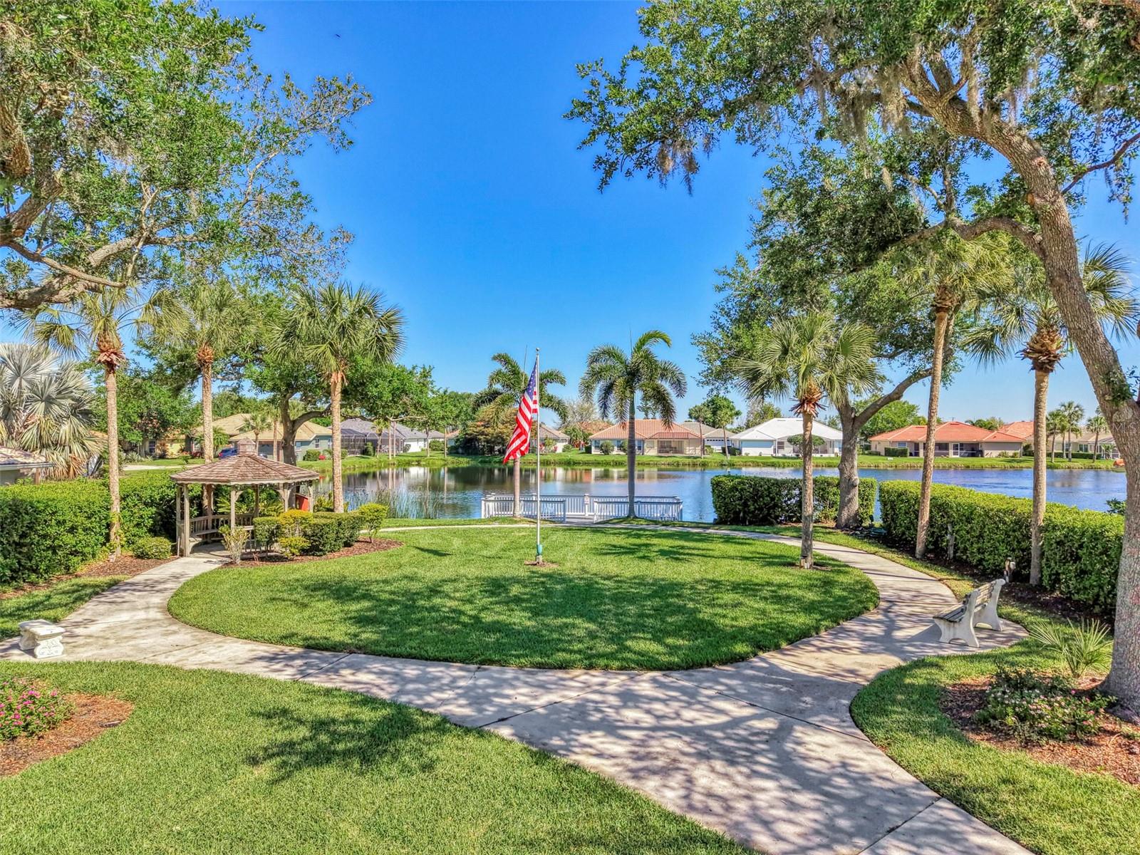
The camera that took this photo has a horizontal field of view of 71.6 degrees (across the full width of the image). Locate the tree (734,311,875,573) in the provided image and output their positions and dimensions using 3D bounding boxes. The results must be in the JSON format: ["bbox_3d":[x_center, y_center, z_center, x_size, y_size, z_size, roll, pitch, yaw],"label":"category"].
[{"bbox_3d":[6.181,0.350,20.700,3.760,6.650,3.600,0,0,0],"label":"tree"}]

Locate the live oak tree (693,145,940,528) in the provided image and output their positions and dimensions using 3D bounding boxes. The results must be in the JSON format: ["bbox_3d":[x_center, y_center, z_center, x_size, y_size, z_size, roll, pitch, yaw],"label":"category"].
[{"bbox_3d":[9.482,-3.465,30.000,9.800,14.400,9.600,0,0,0],"label":"live oak tree"}]

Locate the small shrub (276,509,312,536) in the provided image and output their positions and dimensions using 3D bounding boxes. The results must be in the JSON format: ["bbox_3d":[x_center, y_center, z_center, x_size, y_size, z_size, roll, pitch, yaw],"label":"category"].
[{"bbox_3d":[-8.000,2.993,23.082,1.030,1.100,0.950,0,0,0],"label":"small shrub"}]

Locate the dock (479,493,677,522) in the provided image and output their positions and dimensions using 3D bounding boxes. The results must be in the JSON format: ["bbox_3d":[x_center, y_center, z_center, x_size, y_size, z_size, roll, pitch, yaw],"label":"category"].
[{"bbox_3d":[0.467,3.289,31.900,7.900,1.000,2.700,0,0,7],"label":"dock"}]

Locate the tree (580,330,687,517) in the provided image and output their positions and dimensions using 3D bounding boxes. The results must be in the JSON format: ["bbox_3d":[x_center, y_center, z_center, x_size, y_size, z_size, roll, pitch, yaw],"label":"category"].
[{"bbox_3d":[2.514,-0.158,31.200,4.220,7.380,4.100,0,0,0],"label":"tree"}]

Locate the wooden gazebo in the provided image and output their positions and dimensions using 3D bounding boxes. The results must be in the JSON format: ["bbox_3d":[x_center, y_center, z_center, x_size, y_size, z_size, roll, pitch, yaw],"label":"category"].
[{"bbox_3d":[-9.880,2.049,23.988,4.350,3.400,4.350,0,0,24],"label":"wooden gazebo"}]

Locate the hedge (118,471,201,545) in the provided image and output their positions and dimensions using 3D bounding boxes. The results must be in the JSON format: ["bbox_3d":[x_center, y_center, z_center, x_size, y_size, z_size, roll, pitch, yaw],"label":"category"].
[{"bbox_3d":[-13.300,2.778,25.483,1.800,1.960,4.400,0,0,0],"label":"hedge"}]

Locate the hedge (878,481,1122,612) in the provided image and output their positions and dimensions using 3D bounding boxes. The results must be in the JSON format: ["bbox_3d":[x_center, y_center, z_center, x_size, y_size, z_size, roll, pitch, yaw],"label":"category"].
[{"bbox_3d":[11.500,2.842,21.283,1.600,1.780,12.800,0,0,0],"label":"hedge"}]

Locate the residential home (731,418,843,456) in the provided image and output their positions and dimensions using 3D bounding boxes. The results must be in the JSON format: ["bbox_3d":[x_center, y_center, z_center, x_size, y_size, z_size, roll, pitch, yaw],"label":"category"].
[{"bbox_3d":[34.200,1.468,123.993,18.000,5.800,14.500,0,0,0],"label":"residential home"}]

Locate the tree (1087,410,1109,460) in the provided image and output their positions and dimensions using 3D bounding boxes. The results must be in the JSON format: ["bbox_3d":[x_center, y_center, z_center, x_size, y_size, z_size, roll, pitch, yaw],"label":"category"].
[{"bbox_3d":[70.099,1.065,105.000,3.000,6.700,3.000,0,0,0],"label":"tree"}]

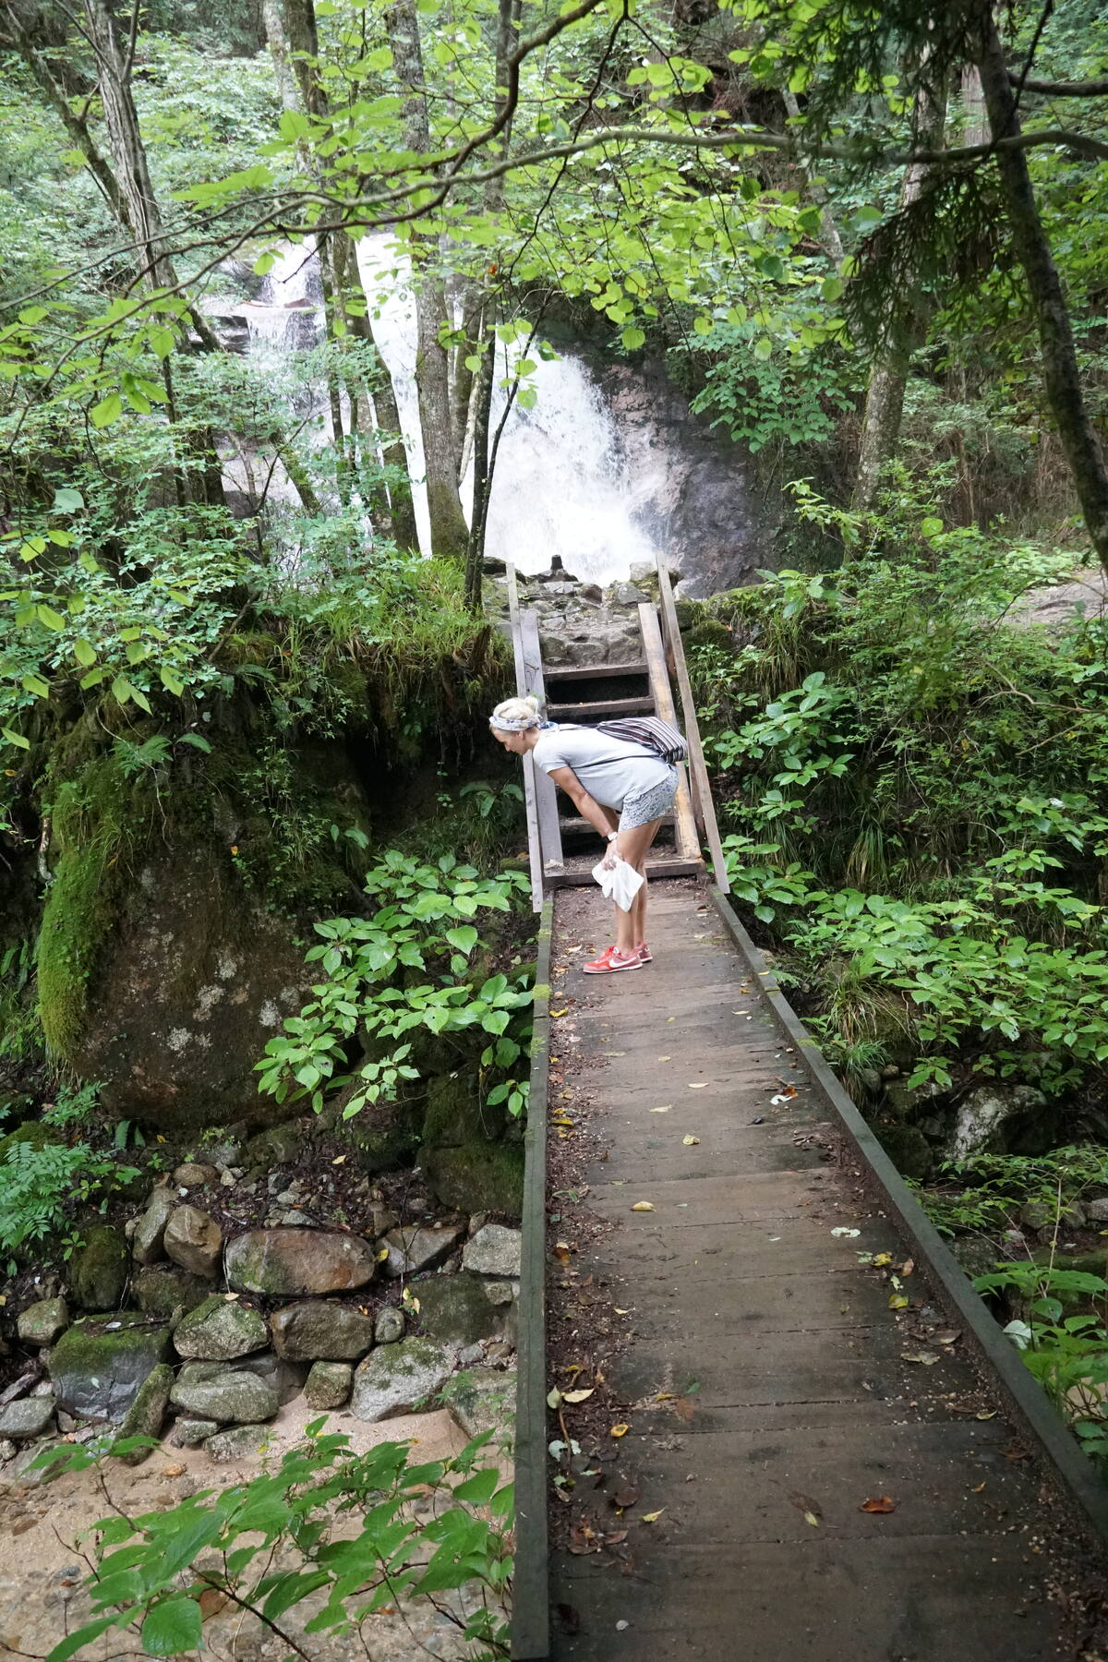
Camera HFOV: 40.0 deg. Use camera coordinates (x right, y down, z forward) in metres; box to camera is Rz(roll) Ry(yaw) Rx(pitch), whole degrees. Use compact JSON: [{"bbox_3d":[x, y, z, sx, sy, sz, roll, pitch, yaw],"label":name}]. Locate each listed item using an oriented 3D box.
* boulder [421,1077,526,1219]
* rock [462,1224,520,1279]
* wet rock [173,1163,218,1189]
[{"bbox_3d":[-0.359,1.494,7.200,0.540,0.620,0.500,0,7,0],"label":"boulder"},{"bbox_3d":[-0.267,1.878,6.800,0.280,0.220,0.270,0,7,0],"label":"rock"},{"bbox_3d":[-1.691,1.632,7.200,0.220,0.130,0.180,-4,8,-13],"label":"wet rock"}]

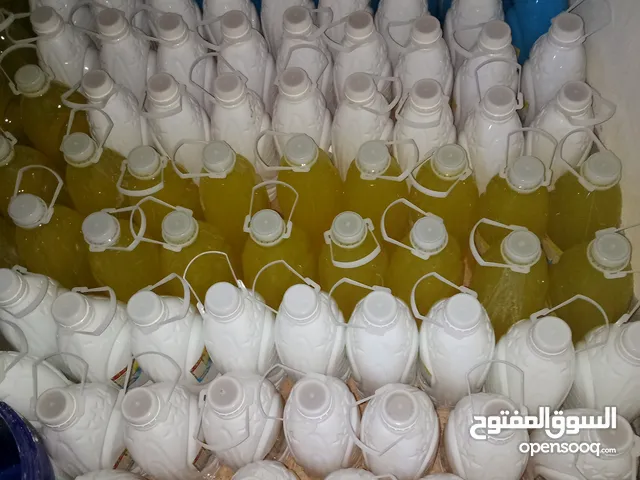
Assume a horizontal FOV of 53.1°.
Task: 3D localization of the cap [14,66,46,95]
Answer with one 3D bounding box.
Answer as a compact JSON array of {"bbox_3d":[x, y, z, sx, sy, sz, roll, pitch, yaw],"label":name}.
[{"bbox_3d":[-0.405,-0.224,0.902,0.042,0.020,0.042,-2,58,2],"label":"cap"}]

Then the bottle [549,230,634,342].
[{"bbox_3d":[0.349,0.086,0.847,0.103,0.290,0.103,-8,58,3],"label":"bottle"}]

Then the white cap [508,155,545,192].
[{"bbox_3d":[0.252,-0.081,0.784,0.043,0.021,0.043,-2,59,4],"label":"white cap"}]

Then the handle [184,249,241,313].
[{"bbox_3d":[-0.127,0.049,0.754,0.056,0.008,0.056,-20,84,-9],"label":"handle"}]

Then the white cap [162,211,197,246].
[{"bbox_3d":[-0.171,-0.015,0.782,0.043,0.021,0.043,-2,59,4],"label":"white cap"}]

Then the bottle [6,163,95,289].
[{"bbox_3d":[-0.369,0.039,0.922,0.103,0.290,0.103,-4,58,-3],"label":"bottle"}]

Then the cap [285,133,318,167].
[{"bbox_3d":[-0.025,-0.116,0.832,0.042,0.020,0.042,-2,58,2],"label":"cap"}]

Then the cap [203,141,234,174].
[{"bbox_3d":[-0.130,-0.107,0.828,0.043,0.021,0.043,-2,59,4],"label":"cap"}]

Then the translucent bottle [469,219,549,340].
[{"bbox_3d":[0.241,0.076,0.851,0.095,0.285,0.095,-8,59,0],"label":"translucent bottle"}]

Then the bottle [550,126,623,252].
[{"bbox_3d":[0.351,-0.016,0.892,0.095,0.285,0.095,-8,59,0],"label":"bottle"}]

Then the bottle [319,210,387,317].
[{"bbox_3d":[0.041,0.061,0.893,0.103,0.290,0.103,-5,58,0],"label":"bottle"}]

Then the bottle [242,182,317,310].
[{"bbox_3d":[-0.058,0.058,0.901,0.103,0.290,0.103,-5,58,0],"label":"bottle"}]

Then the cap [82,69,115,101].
[{"bbox_3d":[-0.311,-0.217,0.902,0.043,0.021,0.043,-8,59,0],"label":"cap"}]

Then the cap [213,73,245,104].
[{"bbox_3d":[-0.124,-0.208,0.882,0.043,0.021,0.043,-2,59,4],"label":"cap"}]

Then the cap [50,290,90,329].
[{"bbox_3d":[-0.288,0.080,0.741,0.043,0.021,0.043,-2,59,4],"label":"cap"}]

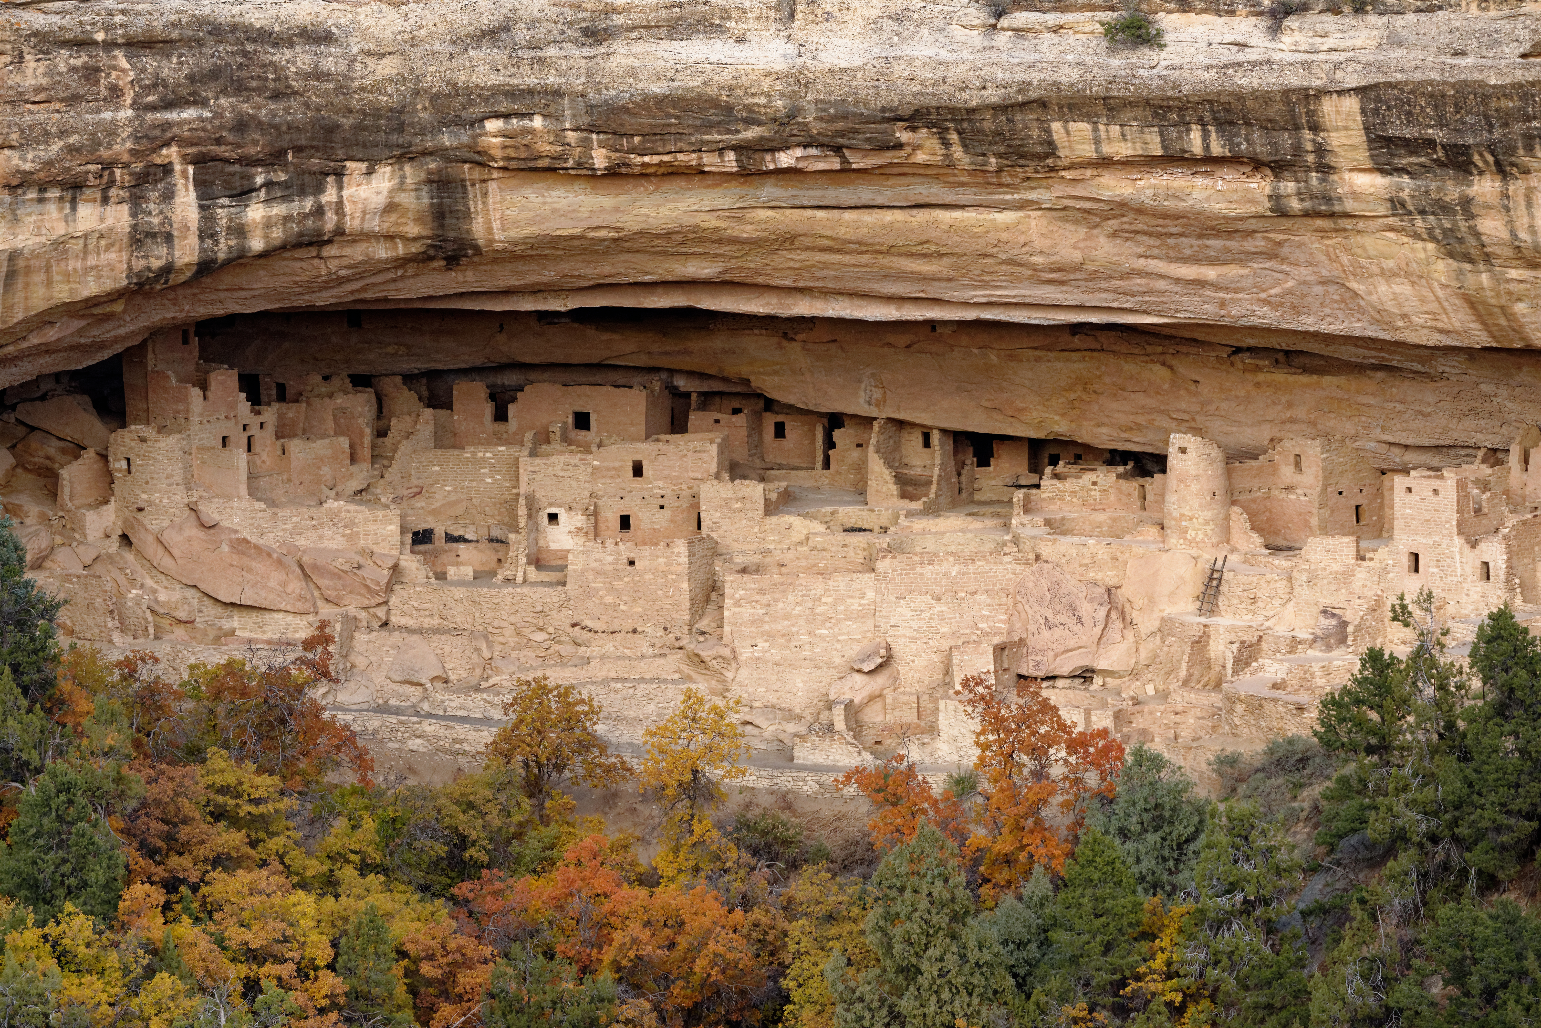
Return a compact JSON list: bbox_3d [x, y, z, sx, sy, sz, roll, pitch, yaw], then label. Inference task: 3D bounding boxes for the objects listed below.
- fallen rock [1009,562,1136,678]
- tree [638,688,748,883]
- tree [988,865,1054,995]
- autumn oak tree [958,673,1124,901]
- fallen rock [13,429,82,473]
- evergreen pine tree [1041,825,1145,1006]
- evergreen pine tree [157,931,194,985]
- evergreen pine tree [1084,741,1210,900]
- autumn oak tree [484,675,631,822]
[{"bbox_3d":[12.704,4.455,315.000,5.310,4.760,3.940,0,8,0],"label":"fallen rock"},{"bbox_3d":[-3.108,10.952,302.203,4.420,7.740,4.130,0,8,0],"label":"tree"},{"bbox_3d":[9.870,16.445,295.312,2.610,5.140,2.660,0,8,0],"label":"tree"},{"bbox_3d":[10.854,10.929,300.234,6.710,8.970,5.710,0,8,0],"label":"autumn oak tree"},{"bbox_3d":[-30.963,-2.656,320.906,2.990,1.860,2.360,0,8,0],"label":"fallen rock"},{"bbox_3d":[12.651,15.917,294.328,4.070,7.160,3.940,0,8,0],"label":"evergreen pine tree"},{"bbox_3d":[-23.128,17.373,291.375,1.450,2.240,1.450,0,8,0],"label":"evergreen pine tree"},{"bbox_3d":[15.173,12.397,300.727,4.880,6.120,4.530,0,8,0],"label":"evergreen pine tree"},{"bbox_3d":[-8.651,9.606,304.172,5.910,5.950,5.410,0,8,0],"label":"autumn oak tree"}]

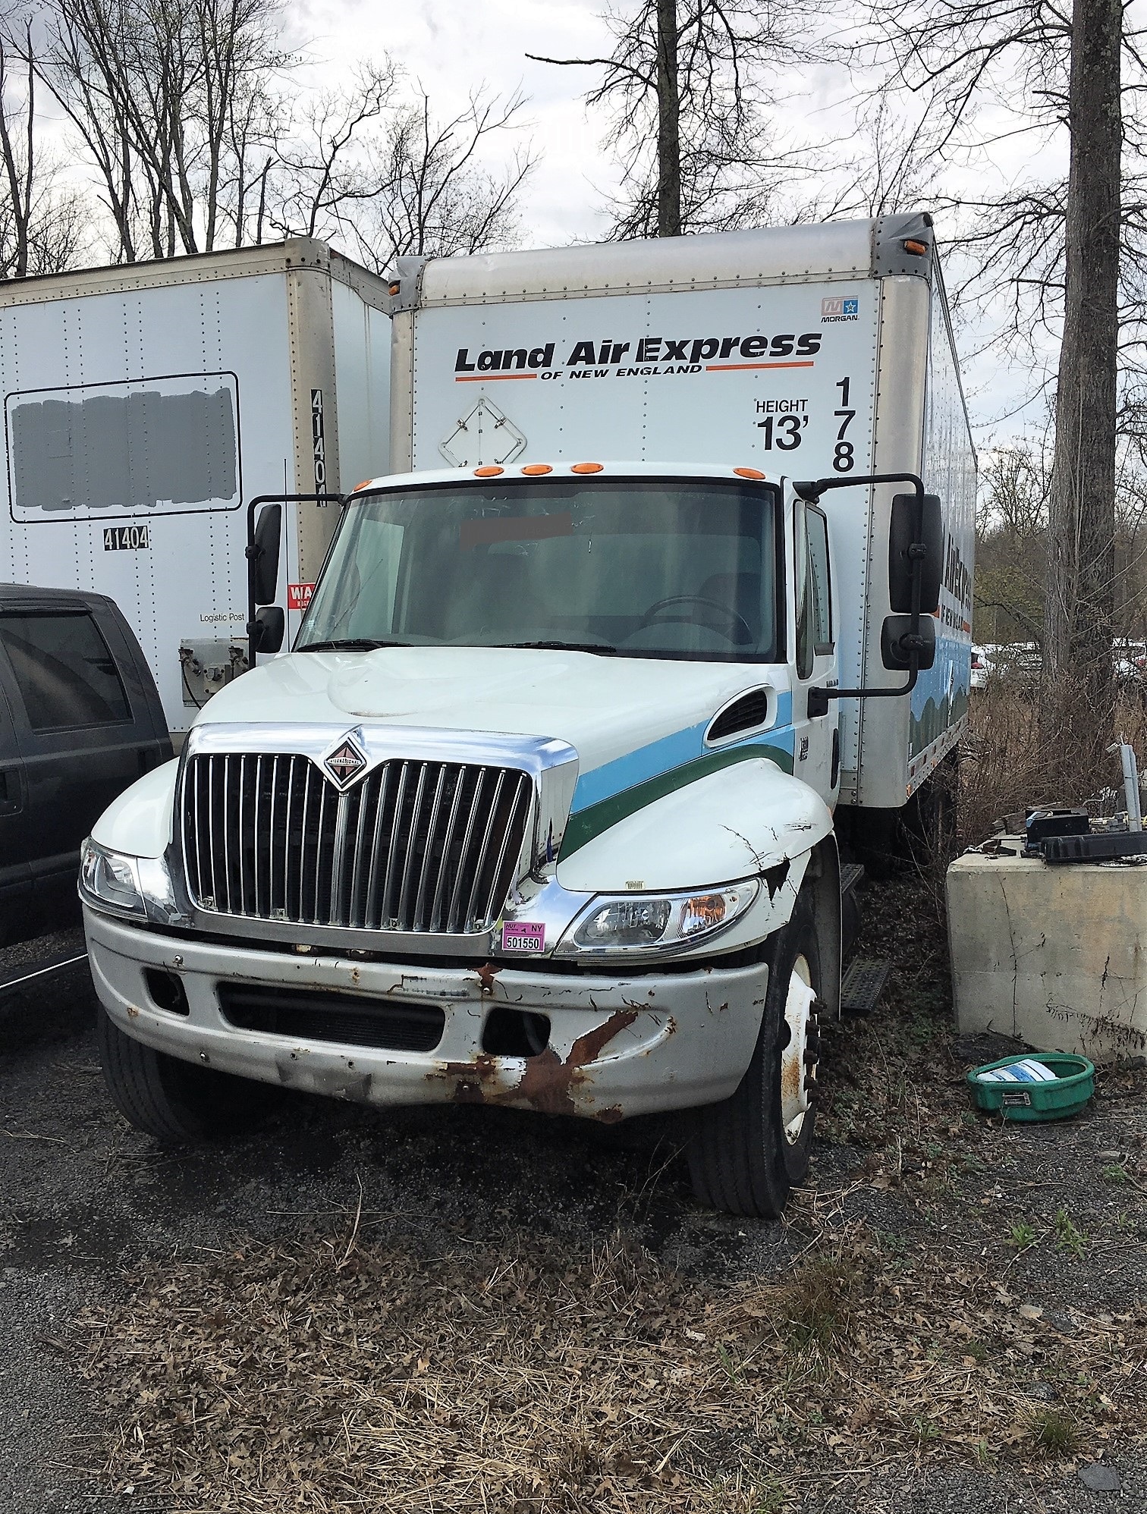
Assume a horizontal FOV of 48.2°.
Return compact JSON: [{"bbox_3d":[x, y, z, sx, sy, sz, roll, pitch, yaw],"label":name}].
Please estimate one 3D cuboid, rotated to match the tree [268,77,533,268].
[{"bbox_3d":[-3.120,-5.836,22.413,4.988,11.687,4.988,1,4,0],"label":"tree"}]

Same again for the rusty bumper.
[{"bbox_3d":[-0.615,0.714,3.658,2.260,0.450,0.460,3,4,19],"label":"rusty bumper"}]

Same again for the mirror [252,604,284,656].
[{"bbox_3d":[-1.327,-0.551,5.604,0.090,0.200,0.190,-2,5,-37],"label":"mirror"}]

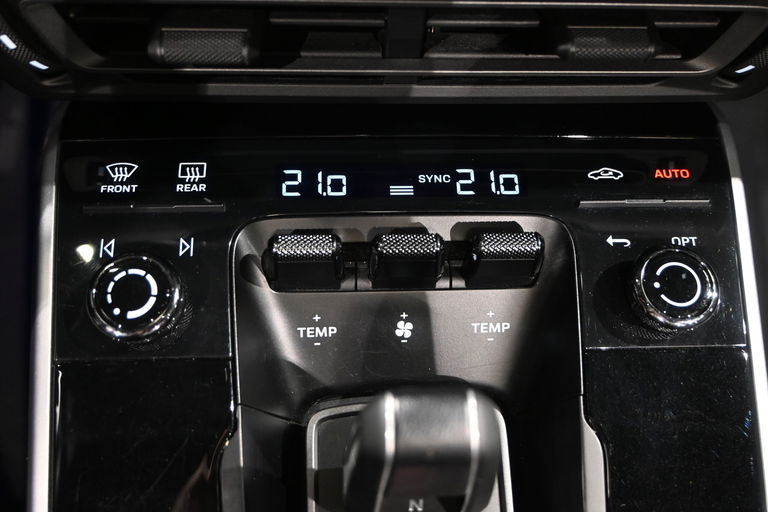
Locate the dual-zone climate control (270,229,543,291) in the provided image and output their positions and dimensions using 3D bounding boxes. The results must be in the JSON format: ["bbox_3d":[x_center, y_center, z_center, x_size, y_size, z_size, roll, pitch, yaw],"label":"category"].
[{"bbox_3d":[0.009,0.002,0.317,0.124,0.019,0.023,-1,76,-4],"label":"dual-zone climate control"}]

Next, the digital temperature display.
[{"bbox_3d":[0.007,-0.034,0.330,0.114,0.003,0.014,-1,82,-4],"label":"digital temperature display"}]

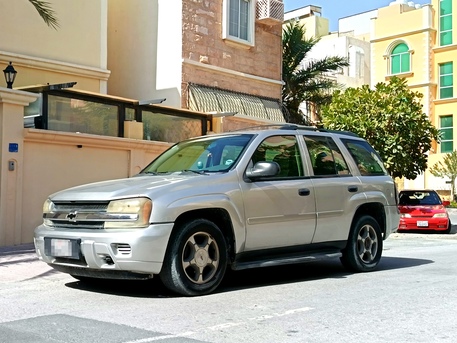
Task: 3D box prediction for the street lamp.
[{"bbox_3d":[-3.762,-1.633,10.900,0.230,0.480,0.230,-3,-4,44],"label":"street lamp"}]

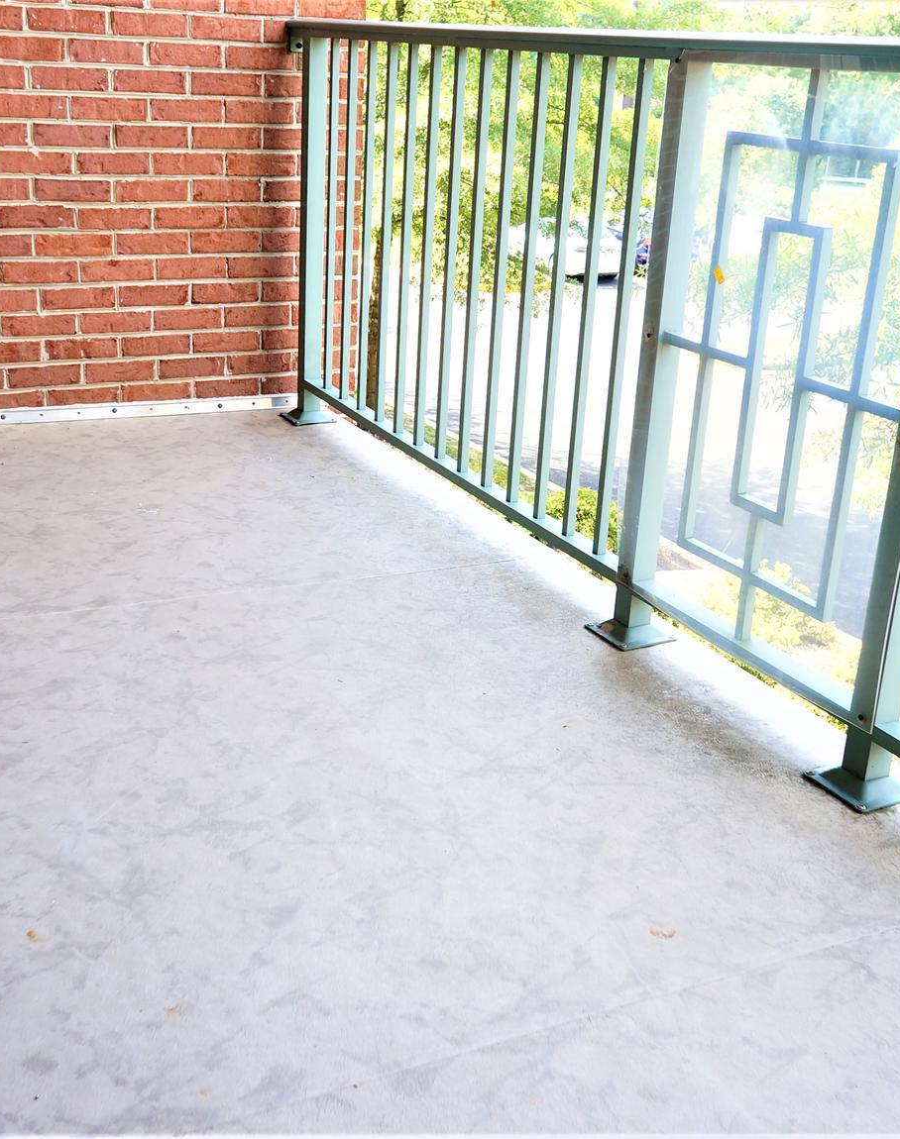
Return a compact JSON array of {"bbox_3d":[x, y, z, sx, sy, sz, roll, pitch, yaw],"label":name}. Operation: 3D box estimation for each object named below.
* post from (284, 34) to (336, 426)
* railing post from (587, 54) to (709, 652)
[{"bbox_3d":[-0.381,-0.911,3.568,0.123,1.020,0.123,-8,23,-27],"label":"post"},{"bbox_3d":[0.367,-0.356,2.263,0.123,1.020,0.123,-8,23,-27],"label":"railing post"}]

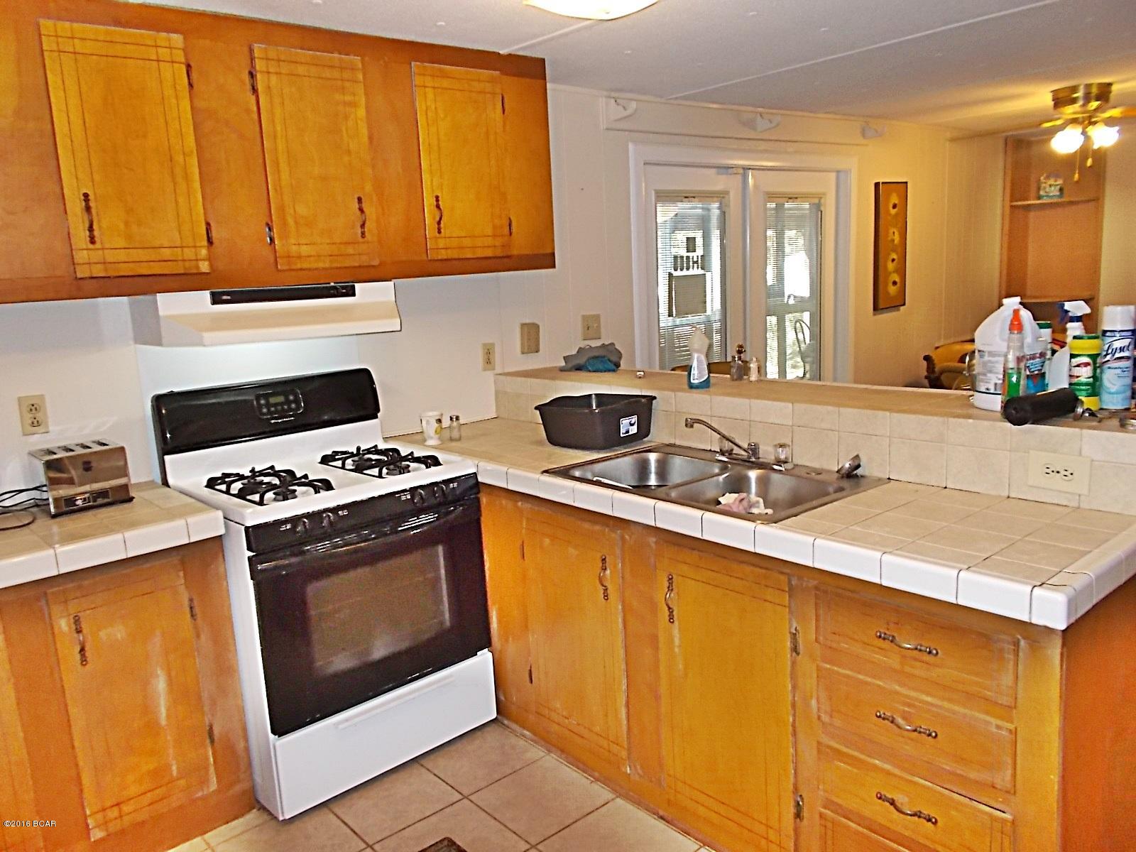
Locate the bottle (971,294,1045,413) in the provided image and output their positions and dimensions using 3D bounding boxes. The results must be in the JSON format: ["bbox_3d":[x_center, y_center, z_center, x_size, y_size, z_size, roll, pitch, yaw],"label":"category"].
[{"bbox_3d":[1.180,-0.197,2.282,0.145,0.290,0.145,-12,14,-40],"label":"bottle"}]

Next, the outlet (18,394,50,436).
[{"bbox_3d":[-1.577,-0.032,2.521,0.070,0.115,0.008,-12,14,-40],"label":"outlet"}]

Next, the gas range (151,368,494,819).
[{"bbox_3d":[-0.763,0.458,2.810,0.764,1.194,0.650,-12,13,-40],"label":"gas range"}]

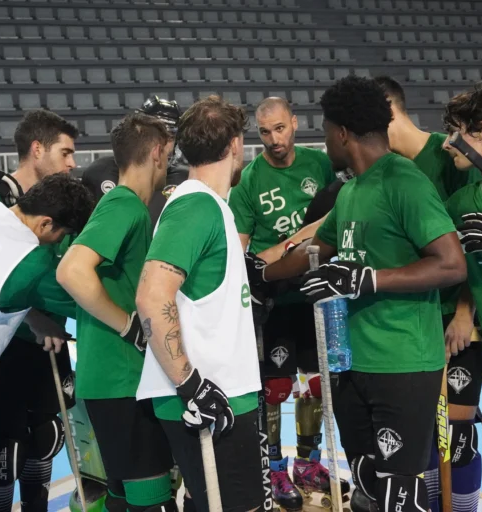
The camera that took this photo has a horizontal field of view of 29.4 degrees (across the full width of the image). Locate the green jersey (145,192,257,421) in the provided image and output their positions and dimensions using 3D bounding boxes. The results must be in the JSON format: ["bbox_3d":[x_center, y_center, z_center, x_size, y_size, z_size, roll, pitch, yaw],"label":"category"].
[{"bbox_3d":[-0.108,0.108,2.580,0.340,0.660,0.470,-3,8,-13],"label":"green jersey"}]

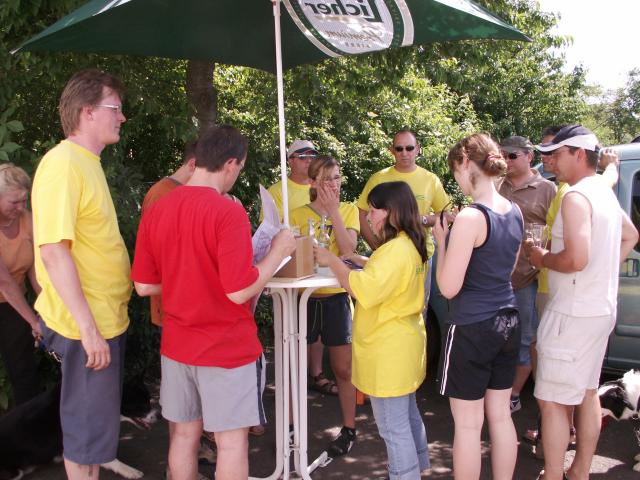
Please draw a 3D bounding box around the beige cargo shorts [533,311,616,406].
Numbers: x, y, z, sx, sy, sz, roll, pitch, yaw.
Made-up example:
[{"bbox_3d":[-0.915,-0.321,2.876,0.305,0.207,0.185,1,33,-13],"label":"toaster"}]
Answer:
[{"bbox_3d":[1.227,0.557,3.120,0.350,0.500,0.420,3,7,28],"label":"beige cargo shorts"}]

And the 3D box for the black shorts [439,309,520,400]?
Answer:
[{"bbox_3d":[0.683,0.483,2.755,0.370,0.390,0.300,-4,6,-35],"label":"black shorts"}]

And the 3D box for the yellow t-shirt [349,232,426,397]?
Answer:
[{"bbox_3d":[0.320,0.353,3.070,0.340,0.760,0.490,2,7,25],"label":"yellow t-shirt"}]

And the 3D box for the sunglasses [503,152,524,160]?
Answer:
[{"bbox_3d":[1.214,-0.523,4.050,0.130,0.043,0.140,-4,6,-37],"label":"sunglasses"}]

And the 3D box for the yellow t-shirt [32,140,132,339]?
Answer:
[{"bbox_3d":[-0.870,-0.002,2.380,0.340,0.720,0.500,-1,6,-7],"label":"yellow t-shirt"}]

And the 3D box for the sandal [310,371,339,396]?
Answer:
[{"bbox_3d":[0.026,1.057,4.734,0.275,0.110,0.105,3,6,37],"label":"sandal"}]

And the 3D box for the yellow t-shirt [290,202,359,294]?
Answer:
[{"bbox_3d":[0.028,0.048,3.639,0.420,0.540,0.270,0,5,6],"label":"yellow t-shirt"}]

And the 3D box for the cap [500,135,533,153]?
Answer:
[{"bbox_3d":[1.234,-0.603,4.083,0.250,0.125,0.175,-4,6,-37],"label":"cap"}]

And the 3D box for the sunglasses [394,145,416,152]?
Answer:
[{"bbox_3d":[0.548,-0.587,4.150,0.145,0.045,0.140,0,6,3],"label":"sunglasses"}]

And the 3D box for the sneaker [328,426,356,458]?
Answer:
[{"bbox_3d":[0.128,1.149,3.688,0.100,0.115,0.265,3,6,31],"label":"sneaker"}]

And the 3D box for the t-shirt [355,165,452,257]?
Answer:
[{"bbox_3d":[0.529,-0.174,4.101,0.560,0.620,0.300,-1,5,-3],"label":"t-shirt"}]

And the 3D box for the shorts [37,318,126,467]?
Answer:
[{"bbox_3d":[-0.870,0.539,2.380,0.310,0.560,0.400,-1,6,-9],"label":"shorts"}]

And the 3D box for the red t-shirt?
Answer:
[{"bbox_3d":[-0.508,0.150,2.660,0.530,0.730,0.330,1,6,13],"label":"red t-shirt"}]

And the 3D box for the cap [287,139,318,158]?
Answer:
[{"bbox_3d":[-0.110,-0.573,4.050,0.180,0.135,0.260,-4,7,-30],"label":"cap"}]

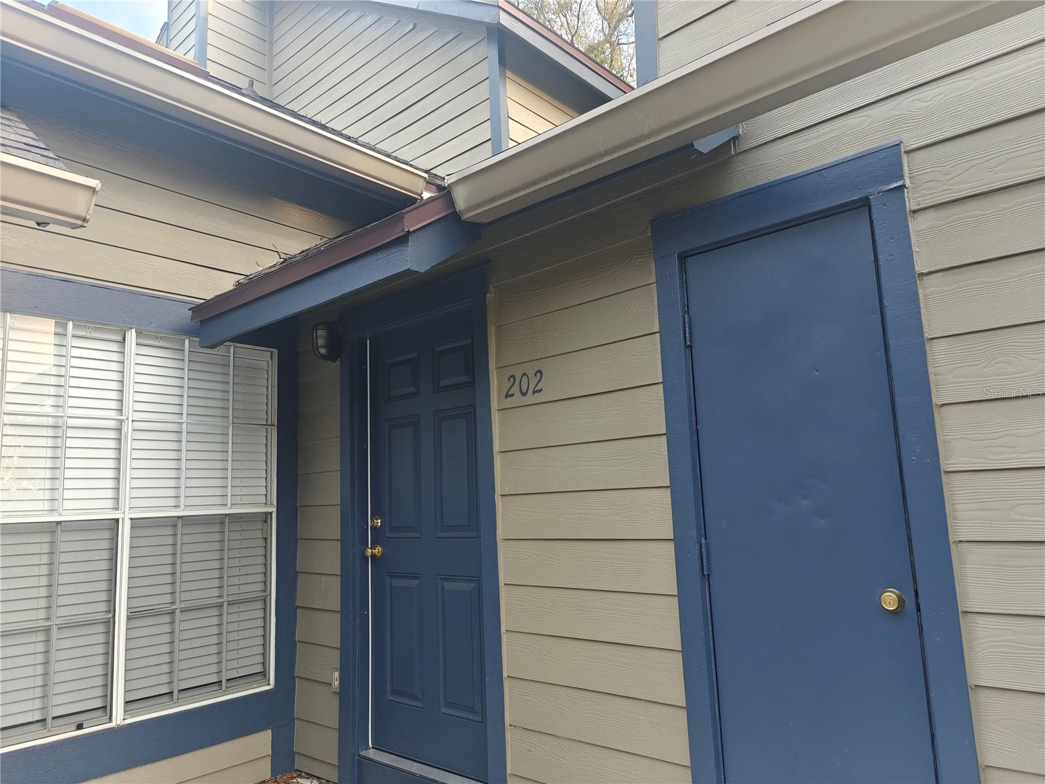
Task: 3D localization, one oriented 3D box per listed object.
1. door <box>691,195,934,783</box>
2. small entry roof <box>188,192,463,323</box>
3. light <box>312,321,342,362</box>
[{"bbox_3d":[0.845,0.499,2.084,0.600,2.030,0.050,-10,-11,41],"label":"door"},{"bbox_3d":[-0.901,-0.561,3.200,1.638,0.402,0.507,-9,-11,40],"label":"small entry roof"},{"bbox_3d":[-1.045,-0.264,3.704,0.115,0.205,0.120,-10,-11,41],"label":"light"}]

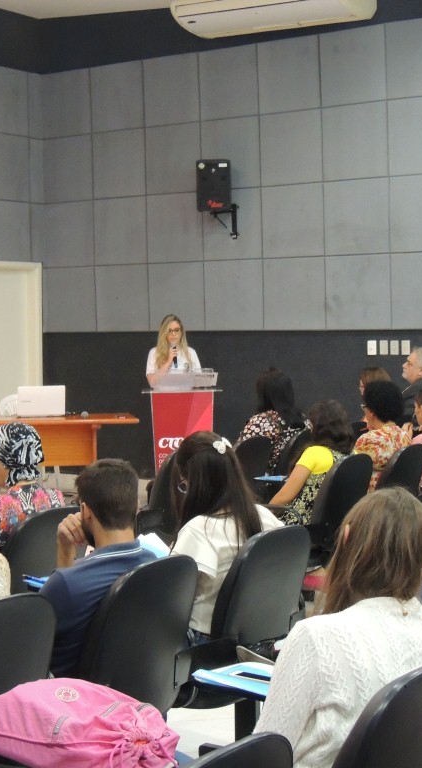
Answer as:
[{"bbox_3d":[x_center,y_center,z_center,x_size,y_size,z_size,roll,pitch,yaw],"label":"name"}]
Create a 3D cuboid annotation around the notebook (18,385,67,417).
[{"bbox_3d":[-1.414,0.146,11.593,0.375,0.245,0.300,-1,3,-6],"label":"notebook"}]

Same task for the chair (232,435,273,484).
[{"bbox_3d":[0.028,0.735,7.862,0.600,0.890,0.560,1,3,33],"label":"chair"}]

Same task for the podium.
[{"bbox_3d":[-0.209,0.526,10.825,0.600,1.040,0.420,-1,3,2],"label":"podium"}]

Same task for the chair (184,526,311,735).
[{"bbox_3d":[-0.050,0.892,4.465,0.600,0.880,0.560,1,3,34],"label":"chair"}]

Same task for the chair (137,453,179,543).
[{"bbox_3d":[-0.319,0.765,7.348,0.600,0.890,0.560,1,3,33],"label":"chair"}]

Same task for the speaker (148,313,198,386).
[{"bbox_3d":[-0.302,0.234,11.211,0.460,1.590,0.320,-1,3,0],"label":"speaker"}]

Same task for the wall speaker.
[{"bbox_3d":[0.026,-1.813,12.700,0.310,0.480,0.280,-1,8,6],"label":"wall speaker"}]

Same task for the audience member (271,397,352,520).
[{"bbox_3d":[0.402,0.646,6.848,0.750,1.150,0.470,1,3,37],"label":"audience member"}]

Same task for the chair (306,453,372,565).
[{"bbox_3d":[0.402,0.779,6.734,0.600,0.880,0.560,1,3,34],"label":"chair"}]

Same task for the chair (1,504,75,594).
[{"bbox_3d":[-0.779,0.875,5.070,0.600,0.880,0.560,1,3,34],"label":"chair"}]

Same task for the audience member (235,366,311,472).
[{"bbox_3d":[0.247,0.527,8.424,0.750,1.245,0.470,1,3,39],"label":"audience member"}]

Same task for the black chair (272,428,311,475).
[{"bbox_3d":[0.289,0.713,8.176,0.600,0.880,0.560,1,3,34],"label":"black chair"}]

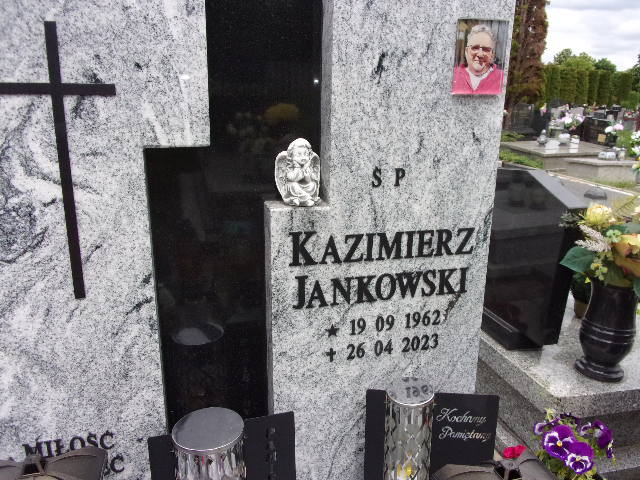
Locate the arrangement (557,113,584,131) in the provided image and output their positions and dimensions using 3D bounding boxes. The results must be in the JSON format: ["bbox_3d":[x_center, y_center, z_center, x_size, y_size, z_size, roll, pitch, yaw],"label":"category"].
[{"bbox_3d":[4.306,-2.037,8.900,0.430,0.320,0.380,-3,15,-15],"label":"arrangement"}]

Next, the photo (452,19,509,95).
[{"bbox_3d":[0.257,-0.295,0.836,0.092,0.112,0.010,-3,15,-15],"label":"photo"}]

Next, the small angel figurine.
[{"bbox_3d":[-0.035,-0.109,0.830,0.074,0.103,0.060,-3,15,-15],"label":"small angel figurine"}]

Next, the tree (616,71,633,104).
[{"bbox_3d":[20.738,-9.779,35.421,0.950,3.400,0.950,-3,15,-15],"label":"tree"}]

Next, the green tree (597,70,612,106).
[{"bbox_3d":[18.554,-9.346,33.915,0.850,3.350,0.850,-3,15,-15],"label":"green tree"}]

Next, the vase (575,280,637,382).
[{"bbox_3d":[0.823,0.249,1.482,0.145,0.280,0.145,-3,15,-15],"label":"vase"}]

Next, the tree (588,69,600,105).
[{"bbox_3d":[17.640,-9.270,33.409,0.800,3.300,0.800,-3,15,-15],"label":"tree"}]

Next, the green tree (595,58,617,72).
[{"bbox_3d":[30.299,-16.231,55.781,2.700,6.300,2.700,-3,15,-15],"label":"green tree"}]

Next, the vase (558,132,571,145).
[{"bbox_3d":[3.967,-1.647,8.400,0.180,0.180,0.180,-3,15,-15],"label":"vase"}]

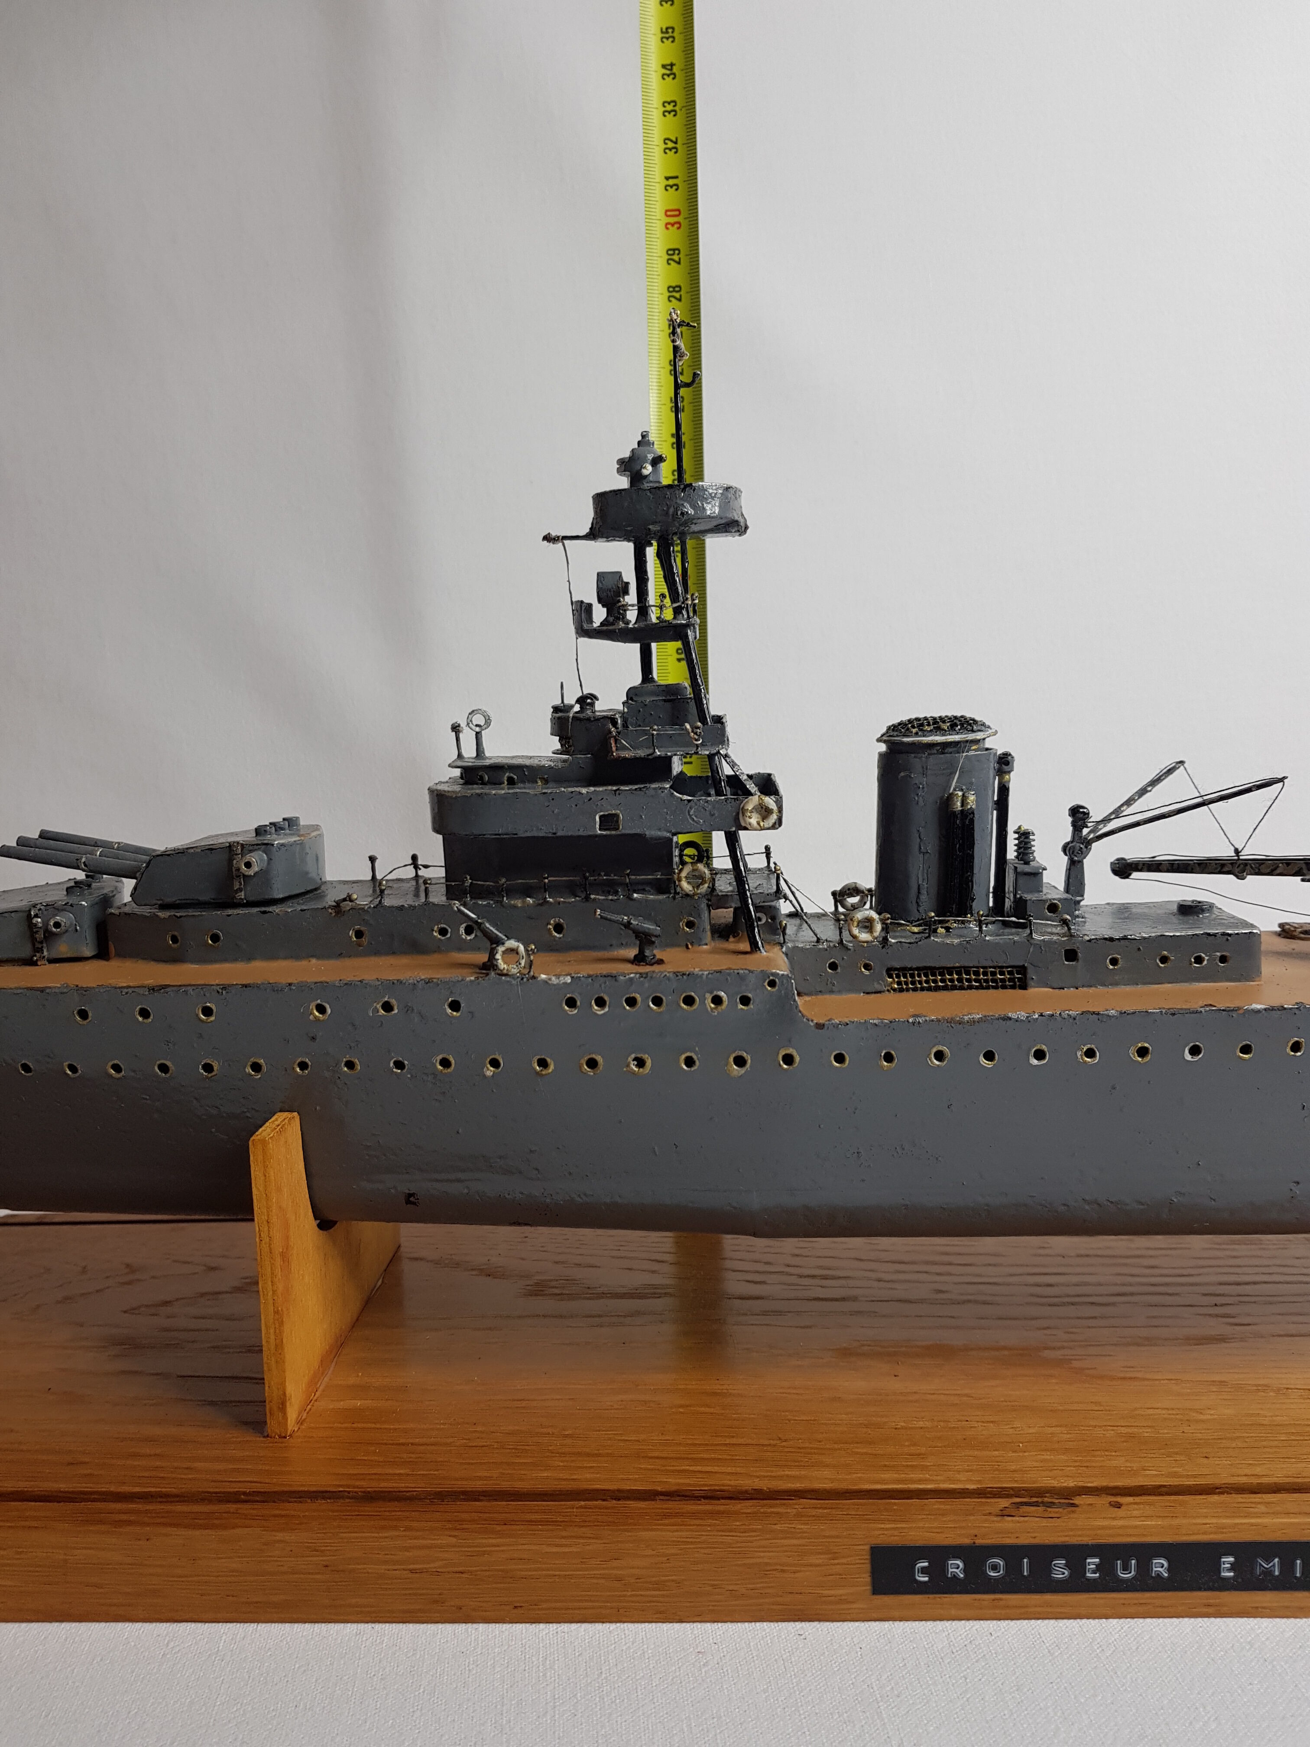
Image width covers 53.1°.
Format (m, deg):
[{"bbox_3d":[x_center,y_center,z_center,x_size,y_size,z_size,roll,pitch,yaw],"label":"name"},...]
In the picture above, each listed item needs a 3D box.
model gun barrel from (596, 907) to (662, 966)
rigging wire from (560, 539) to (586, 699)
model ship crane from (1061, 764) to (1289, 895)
[{"bbox_3d":[-0.005,0.013,0.265,0.013,0.012,0.005,-2,8,-4],"label":"model gun barrel"},{"bbox_3d":[-0.018,-0.055,0.282,0.002,0.033,0.002,-7,7,3],"label":"rigging wire"},{"bbox_3d":[0.106,-0.008,0.284,0.036,0.028,0.056,-1,8,2],"label":"model ship crane"}]

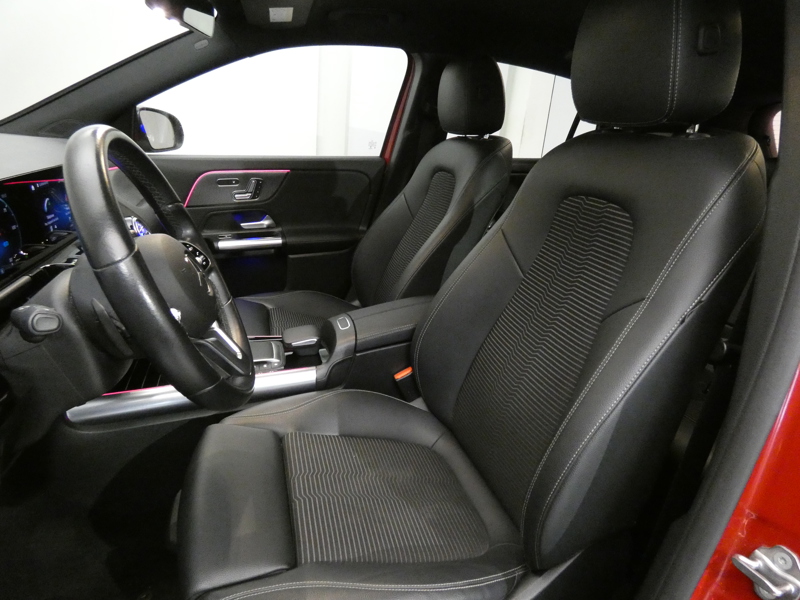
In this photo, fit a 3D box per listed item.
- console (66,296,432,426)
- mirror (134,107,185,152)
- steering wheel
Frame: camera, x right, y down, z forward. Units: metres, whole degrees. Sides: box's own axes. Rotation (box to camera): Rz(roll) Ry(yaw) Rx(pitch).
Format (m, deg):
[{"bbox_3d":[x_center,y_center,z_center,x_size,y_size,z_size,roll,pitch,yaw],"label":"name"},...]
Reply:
[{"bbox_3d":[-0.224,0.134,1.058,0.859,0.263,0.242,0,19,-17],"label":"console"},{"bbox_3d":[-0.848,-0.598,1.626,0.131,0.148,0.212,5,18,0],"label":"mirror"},{"bbox_3d":[-0.302,-0.025,0.589,0.101,0.376,0.376,-24,24,-8],"label":"steering wheel"}]

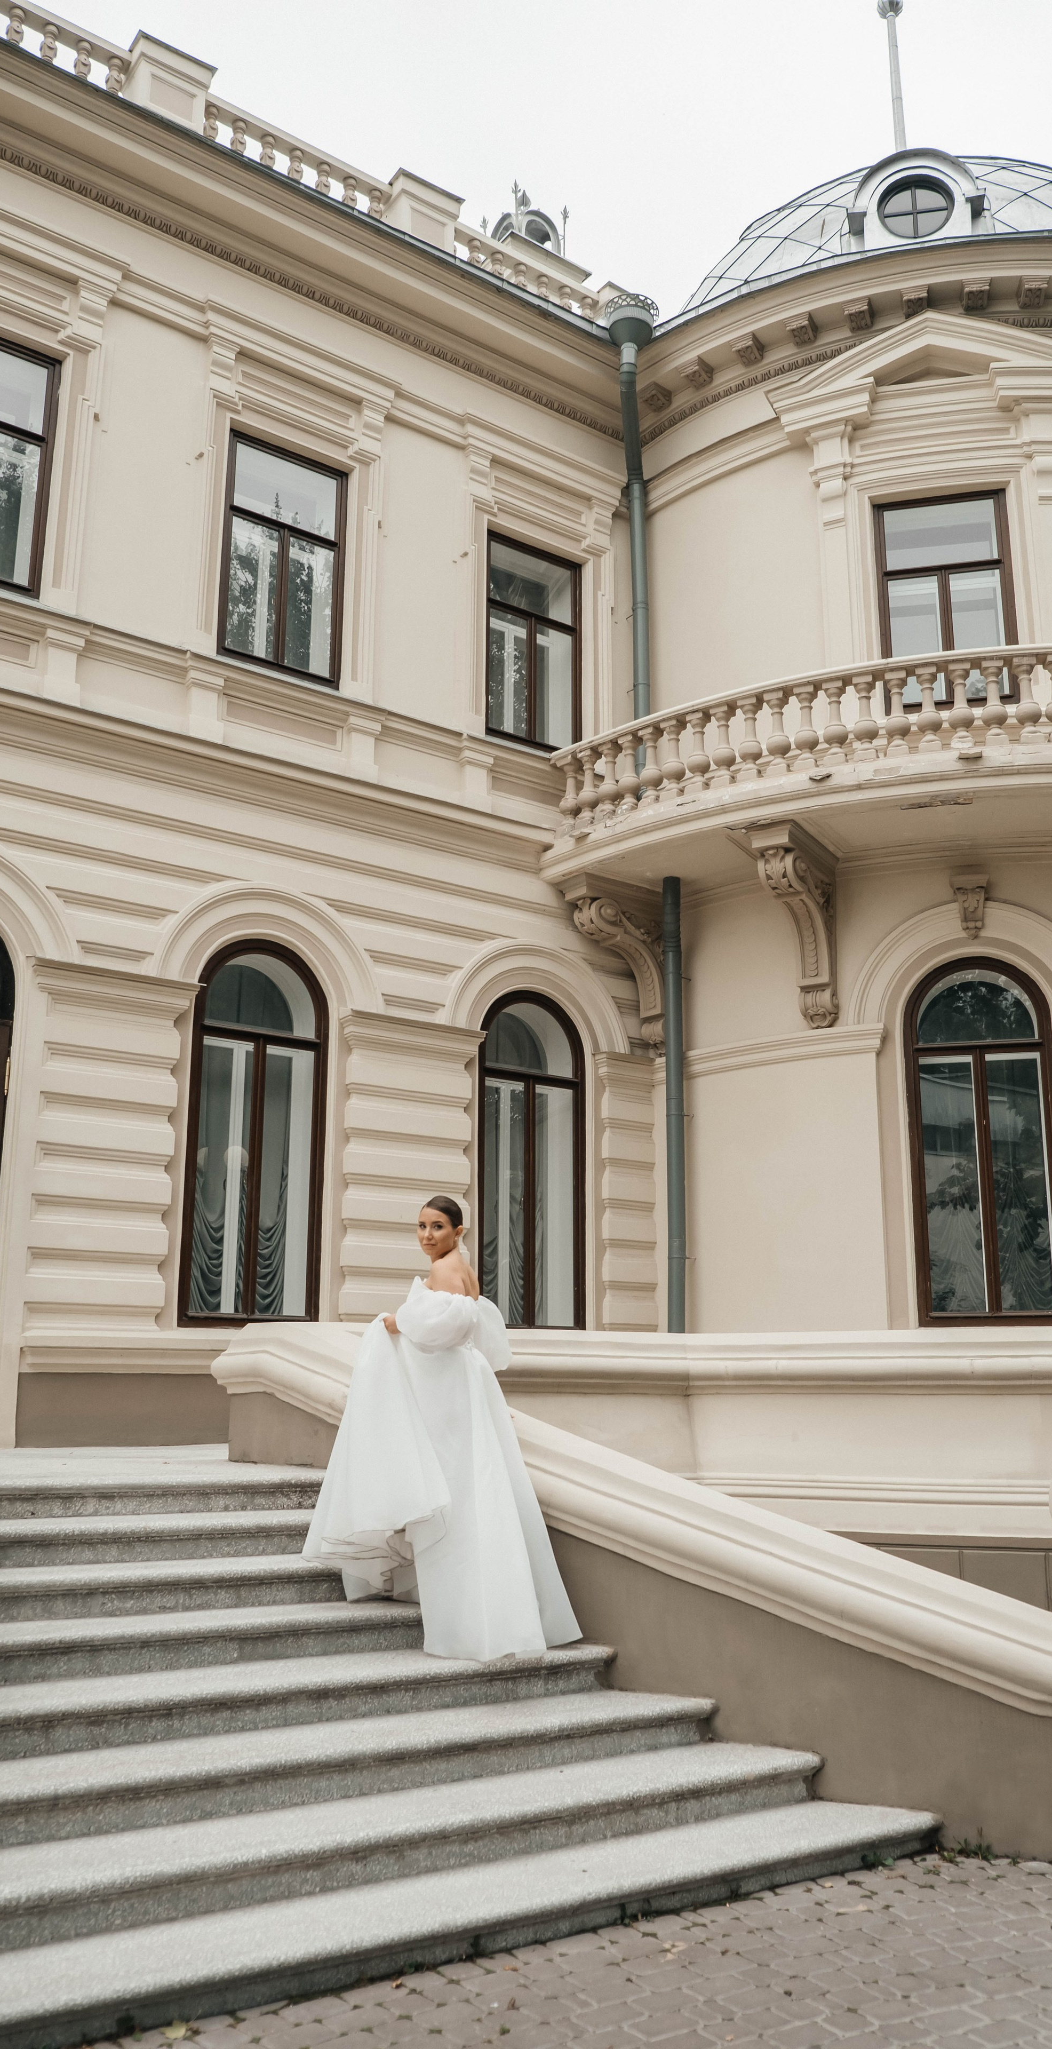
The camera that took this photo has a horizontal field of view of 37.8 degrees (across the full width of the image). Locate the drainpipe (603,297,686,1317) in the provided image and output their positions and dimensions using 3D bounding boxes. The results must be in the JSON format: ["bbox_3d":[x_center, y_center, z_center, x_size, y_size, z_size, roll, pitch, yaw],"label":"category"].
[{"bbox_3d":[1.022,-1.826,13.538,0.620,10.193,1.000,-1,-13,7],"label":"drainpipe"}]

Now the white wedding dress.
[{"bbox_3d":[-0.324,1.733,6.195,0.850,1.400,0.950,12,-18,-41],"label":"white wedding dress"}]

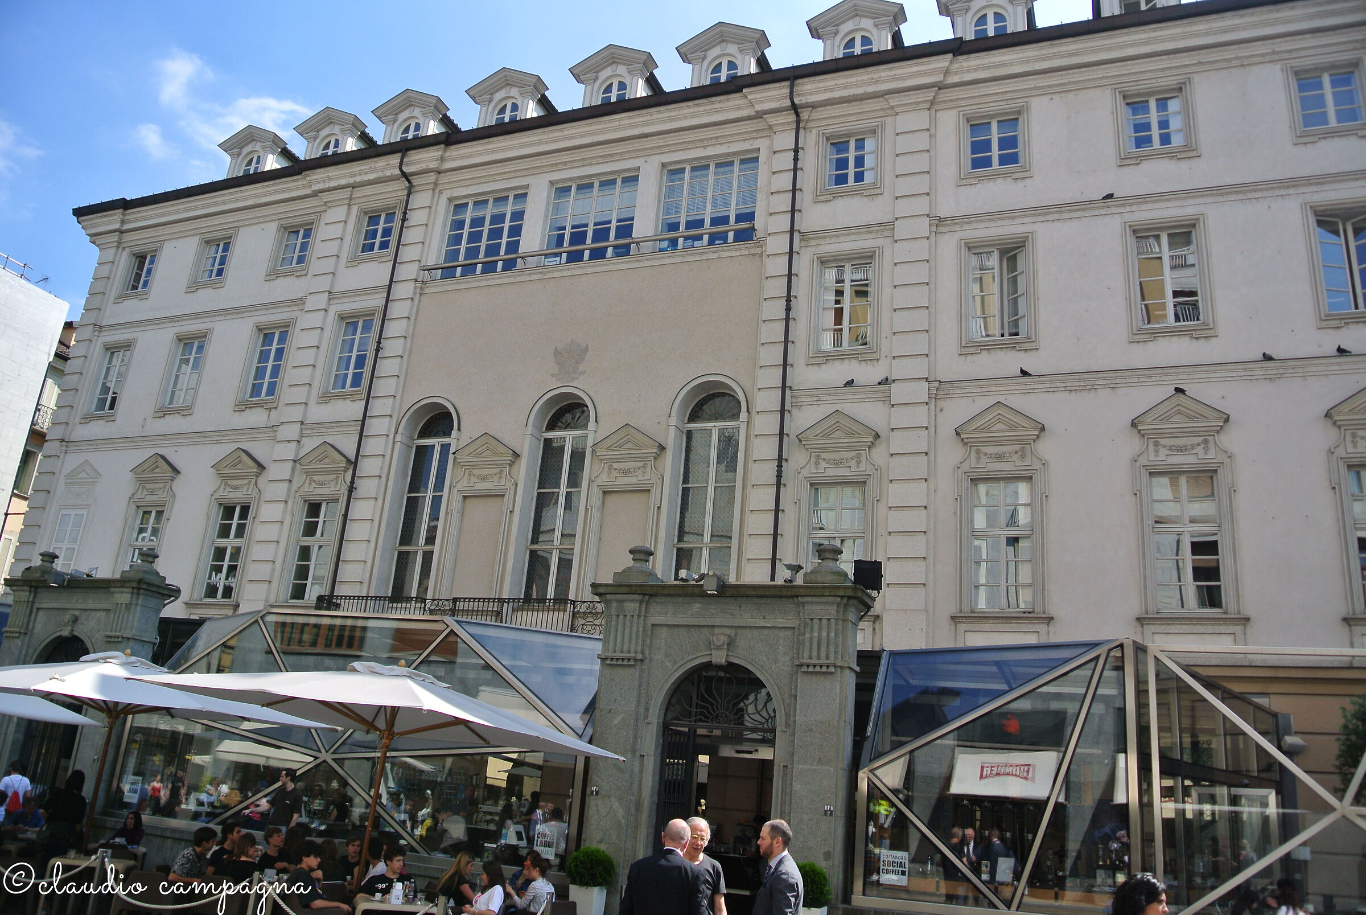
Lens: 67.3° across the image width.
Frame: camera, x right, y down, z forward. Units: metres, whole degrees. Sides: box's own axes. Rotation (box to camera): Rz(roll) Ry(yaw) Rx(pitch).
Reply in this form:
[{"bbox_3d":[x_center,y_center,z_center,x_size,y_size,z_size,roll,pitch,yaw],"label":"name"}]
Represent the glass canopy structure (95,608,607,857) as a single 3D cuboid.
[{"bbox_3d":[-5.043,4.937,18.111,9.400,4.100,4.000,-4,-20,23],"label":"glass canopy structure"}]

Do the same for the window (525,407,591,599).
[{"bbox_3d":[-2.993,1.021,24.661,1.450,5.200,0.300,-2,-20,21],"label":"window"}]

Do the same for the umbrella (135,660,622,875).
[{"bbox_3d":[-2.573,3.107,8.527,3.000,2.750,3.000,-4,-20,24],"label":"umbrella"}]

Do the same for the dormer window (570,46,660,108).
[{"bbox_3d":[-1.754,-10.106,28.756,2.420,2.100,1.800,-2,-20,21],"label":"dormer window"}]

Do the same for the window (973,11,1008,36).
[{"bbox_3d":[7.425,-10.327,24.736,0.850,1.200,0.200,-2,-20,21],"label":"window"}]

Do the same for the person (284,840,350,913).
[{"bbox_3d":[-2.855,3.770,8.242,0.780,1.270,0.520,2,-19,9],"label":"person"}]

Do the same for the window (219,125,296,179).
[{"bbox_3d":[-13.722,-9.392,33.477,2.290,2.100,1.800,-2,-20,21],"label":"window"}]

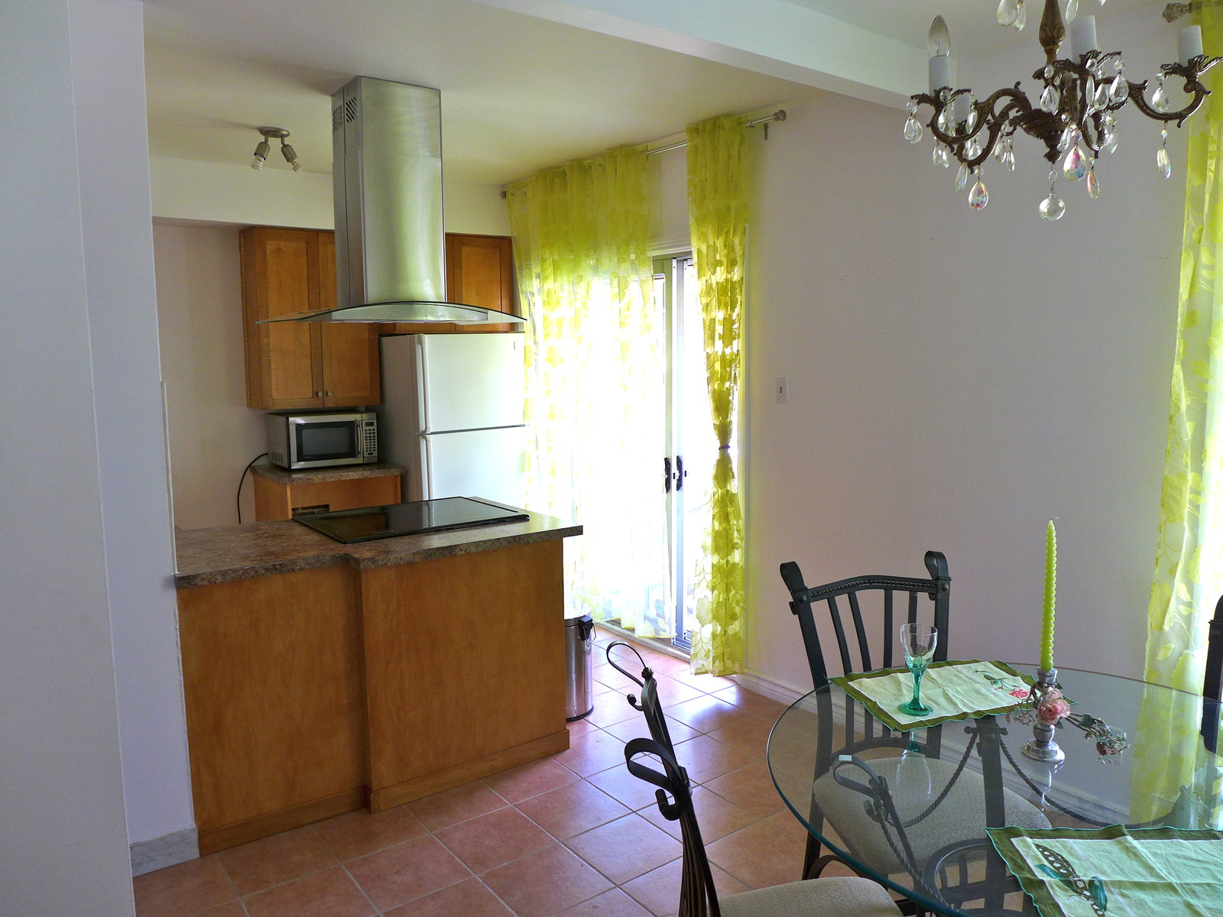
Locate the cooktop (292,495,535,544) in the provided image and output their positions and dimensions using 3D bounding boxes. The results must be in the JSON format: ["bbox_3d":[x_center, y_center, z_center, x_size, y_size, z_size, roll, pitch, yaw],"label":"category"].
[{"bbox_3d":[-0.825,0.247,3.465,0.765,0.028,0.630,-5,8,-35],"label":"cooktop"}]

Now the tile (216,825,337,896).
[{"bbox_3d":[-1.056,1.271,2.687,0.302,0.010,0.293,-5,8,-36],"label":"tile"}]

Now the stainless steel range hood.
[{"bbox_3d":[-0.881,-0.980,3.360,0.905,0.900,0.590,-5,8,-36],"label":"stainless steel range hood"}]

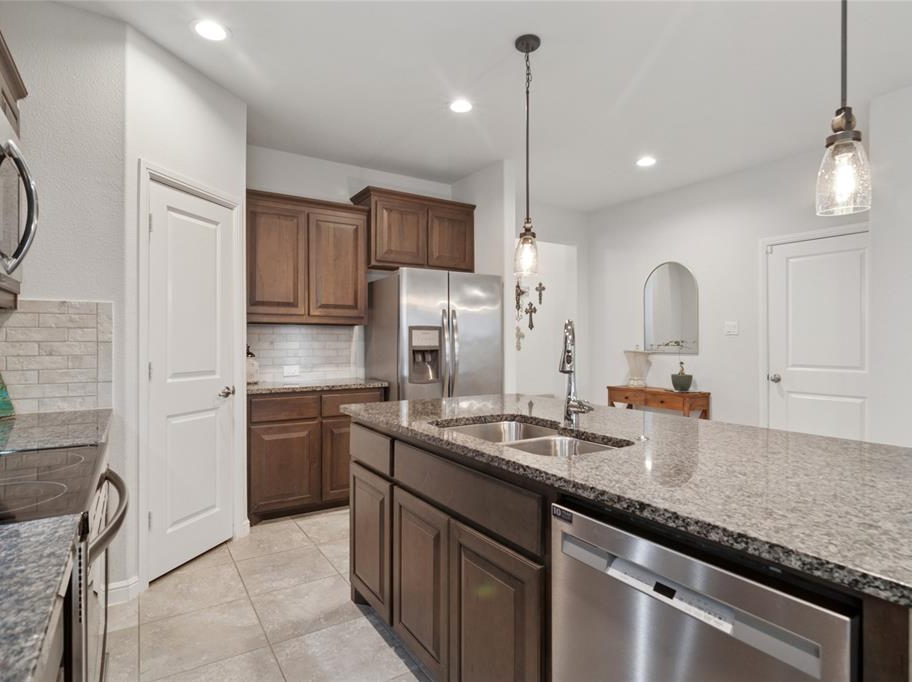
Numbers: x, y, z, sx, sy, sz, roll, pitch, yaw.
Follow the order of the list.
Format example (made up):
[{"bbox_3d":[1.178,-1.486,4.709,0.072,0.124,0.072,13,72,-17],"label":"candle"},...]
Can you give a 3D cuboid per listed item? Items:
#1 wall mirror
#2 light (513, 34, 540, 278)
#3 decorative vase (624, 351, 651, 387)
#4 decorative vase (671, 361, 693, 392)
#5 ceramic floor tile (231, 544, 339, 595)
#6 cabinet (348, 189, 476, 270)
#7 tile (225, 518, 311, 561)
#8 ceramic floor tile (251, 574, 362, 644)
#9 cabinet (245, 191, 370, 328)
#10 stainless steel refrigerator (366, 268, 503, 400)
[{"bbox_3d":[2.179,-0.347,4.635,0.030,0.922,0.576,0,0,-36],"label":"wall mirror"},{"bbox_3d":[0.360,-0.920,2.310,0.127,1.190,0.127,0,0,0],"label":"light"},{"bbox_3d":[1.897,0.298,4.755,0.253,0.387,0.252,0,0,-36],"label":"decorative vase"},{"bbox_3d":[2.127,0.336,4.290,0.203,0.285,0.203,0,0,-31],"label":"decorative vase"},{"bbox_3d":[-0.920,1.240,2.475,0.437,0.010,0.437,0,0,-32],"label":"ceramic floor tile"},{"bbox_3d":[-0.371,-0.942,4.115,1.019,0.635,0.421,0,0,-30],"label":"cabinet"},{"bbox_3d":[-1.165,1.240,2.835,0.440,0.010,0.450,0,0,-32],"label":"tile"},{"bbox_3d":[-0.703,1.283,2.202,0.455,0.012,0.426,0,0,-30],"label":"ceramic floor tile"},{"bbox_3d":[-1.191,-0.600,3.612,0.940,0.950,0.350,0,0,-31],"label":"cabinet"},{"bbox_3d":[-0.200,0.356,3.970,0.929,1.828,0.767,0,0,-30],"label":"stainless steel refrigerator"}]

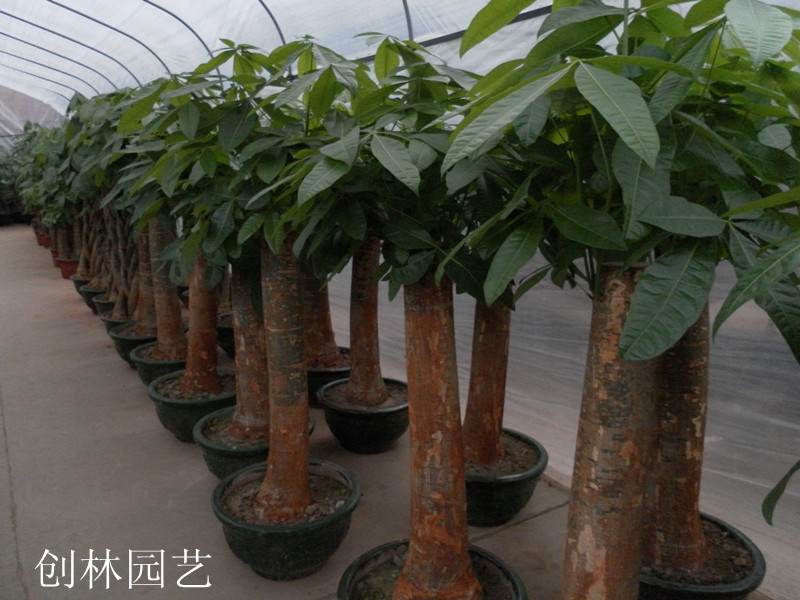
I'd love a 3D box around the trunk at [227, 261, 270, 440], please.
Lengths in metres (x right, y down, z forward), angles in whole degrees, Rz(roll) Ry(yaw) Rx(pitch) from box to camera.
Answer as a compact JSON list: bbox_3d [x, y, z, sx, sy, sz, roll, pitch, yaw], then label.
[{"bbox_3d":[-0.536,0.140,2.316,0.173,0.761,0.173,1,11,0],"label":"trunk"}]

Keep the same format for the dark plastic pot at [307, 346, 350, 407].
[{"bbox_3d":[-0.409,0.418,3.402,0.430,0.240,0.430,2,10,0],"label":"dark plastic pot"}]

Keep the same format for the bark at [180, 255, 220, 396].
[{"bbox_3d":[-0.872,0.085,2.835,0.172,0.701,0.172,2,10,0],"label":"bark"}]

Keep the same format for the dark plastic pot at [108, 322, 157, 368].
[{"bbox_3d":[-1.466,0.283,3.793,0.420,0.223,0.420,1,11,0],"label":"dark plastic pot"}]

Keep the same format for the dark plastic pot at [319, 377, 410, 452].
[{"bbox_3d":[-0.166,0.524,2.864,0.413,0.240,0.413,2,10,0],"label":"dark plastic pot"}]

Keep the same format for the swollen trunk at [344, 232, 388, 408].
[{"bbox_3d":[-0.145,0.088,2.786,0.168,0.765,0.168,2,10,0],"label":"swollen trunk"}]

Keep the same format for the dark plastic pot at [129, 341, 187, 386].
[{"bbox_3d":[-1.157,0.375,3.339,0.420,0.223,0.420,1,11,0],"label":"dark plastic pot"}]

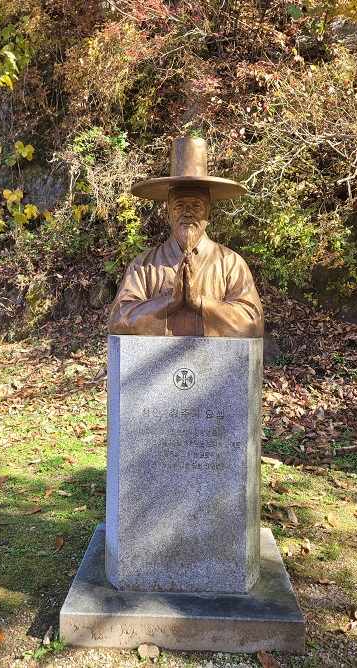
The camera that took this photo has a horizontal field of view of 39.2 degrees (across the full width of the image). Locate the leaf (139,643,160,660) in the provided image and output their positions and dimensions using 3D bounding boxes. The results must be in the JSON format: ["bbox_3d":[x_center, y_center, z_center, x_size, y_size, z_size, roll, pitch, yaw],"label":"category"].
[{"bbox_3d":[-0.117,1.281,2.025,0.087,0.058,0.045,1,2,1],"label":"leaf"}]

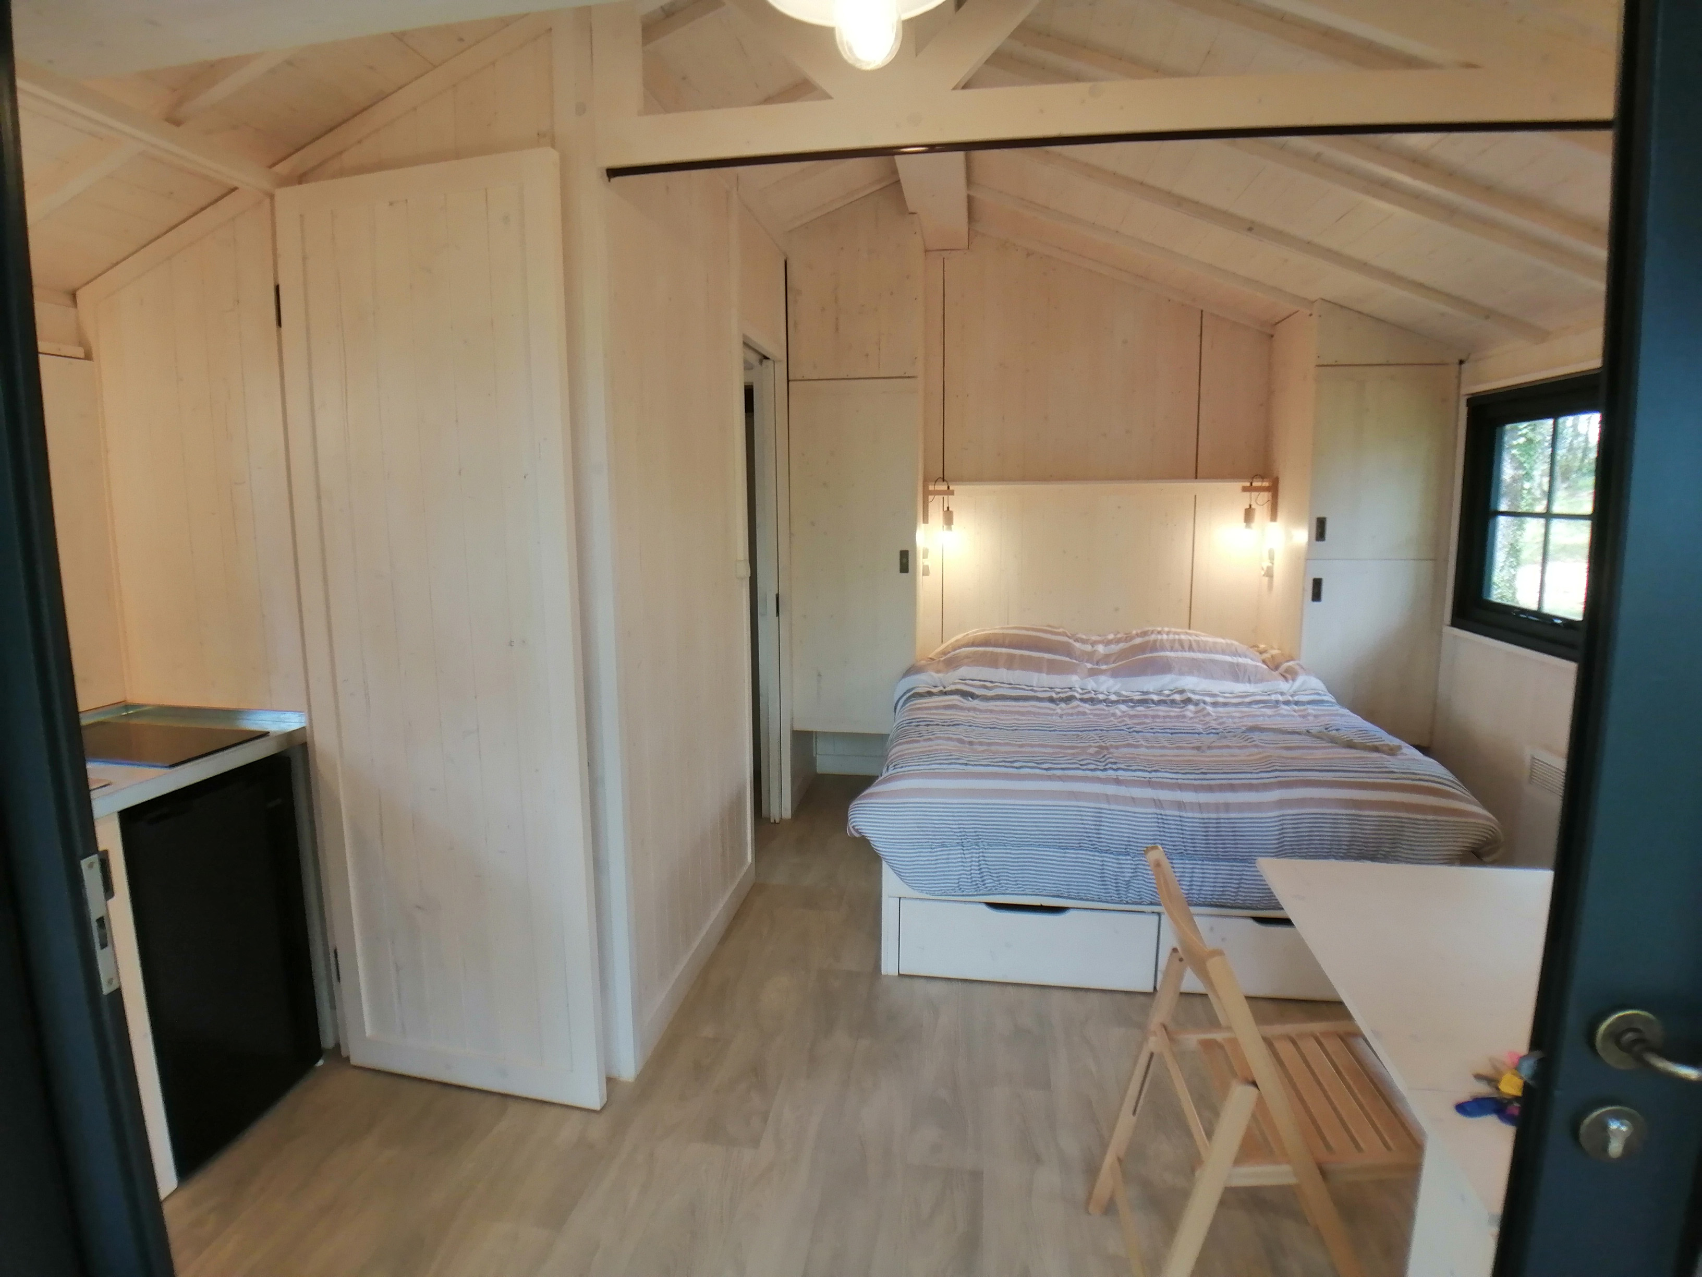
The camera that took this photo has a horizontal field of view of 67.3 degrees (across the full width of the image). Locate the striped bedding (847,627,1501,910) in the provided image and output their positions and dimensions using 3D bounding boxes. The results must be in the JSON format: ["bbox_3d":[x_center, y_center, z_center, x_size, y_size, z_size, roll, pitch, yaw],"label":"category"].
[{"bbox_3d":[0.951,0.348,4.491,1.651,0.514,2.343,1,7,6],"label":"striped bedding"}]

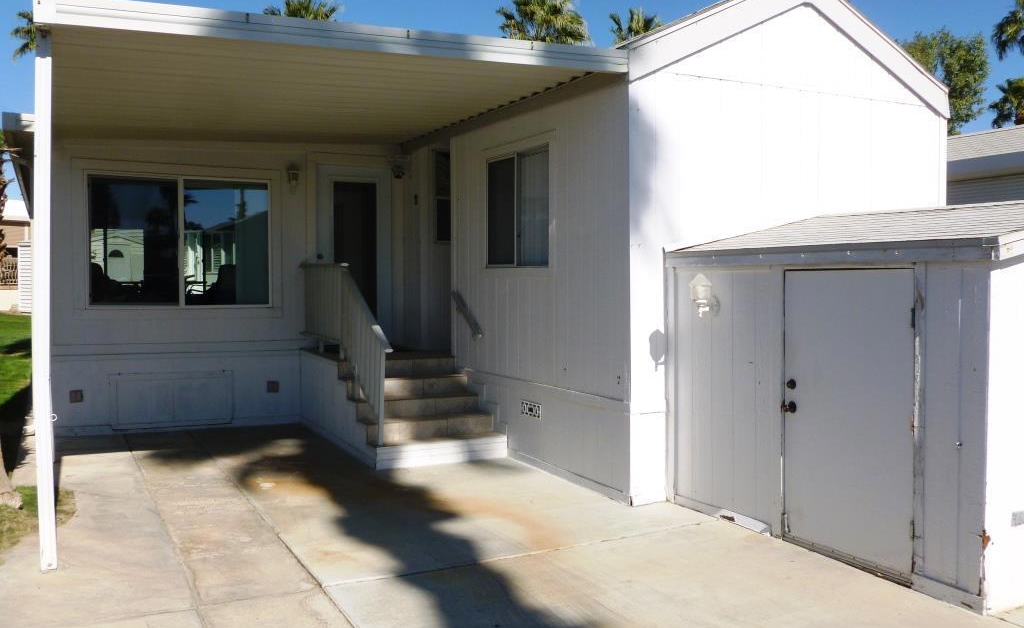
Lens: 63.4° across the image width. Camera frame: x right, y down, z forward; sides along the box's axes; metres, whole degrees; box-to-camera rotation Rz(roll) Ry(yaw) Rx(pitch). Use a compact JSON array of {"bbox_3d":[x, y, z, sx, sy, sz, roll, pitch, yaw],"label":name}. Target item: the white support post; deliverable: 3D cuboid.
[{"bbox_3d":[-2.542,-0.071,4.516,0.076,2.944,0.076,-1,2,-28],"label":"white support post"}]

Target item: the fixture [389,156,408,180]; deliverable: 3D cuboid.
[{"bbox_3d":[-1.322,-1.719,9.692,0.190,0.225,0.180,-1,2,-28],"label":"fixture"}]

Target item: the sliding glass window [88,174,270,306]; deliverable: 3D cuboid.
[{"bbox_3d":[-3.450,-0.752,8.693,1.825,1.385,0.070,-1,2,-28],"label":"sliding glass window"}]

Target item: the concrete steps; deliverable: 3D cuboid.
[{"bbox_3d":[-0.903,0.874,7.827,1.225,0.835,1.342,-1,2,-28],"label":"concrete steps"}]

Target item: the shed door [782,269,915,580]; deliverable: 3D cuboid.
[{"bbox_3d":[1.857,0.556,4.623,0.050,1.615,0.881,-1,2,-28],"label":"shed door"}]

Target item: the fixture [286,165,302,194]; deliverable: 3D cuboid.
[{"bbox_3d":[-2.391,-1.480,9.141,0.155,0.295,0.180,-1,2,-28],"label":"fixture"}]

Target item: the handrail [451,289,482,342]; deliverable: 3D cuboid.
[{"bbox_3d":[-0.442,-0.004,8.078,0.090,0.468,0.655,-1,2,-28],"label":"handrail"}]

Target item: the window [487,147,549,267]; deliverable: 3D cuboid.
[{"bbox_3d":[0.029,-0.915,7.280,0.060,0.998,1.126,-1,2,-28],"label":"window"}]

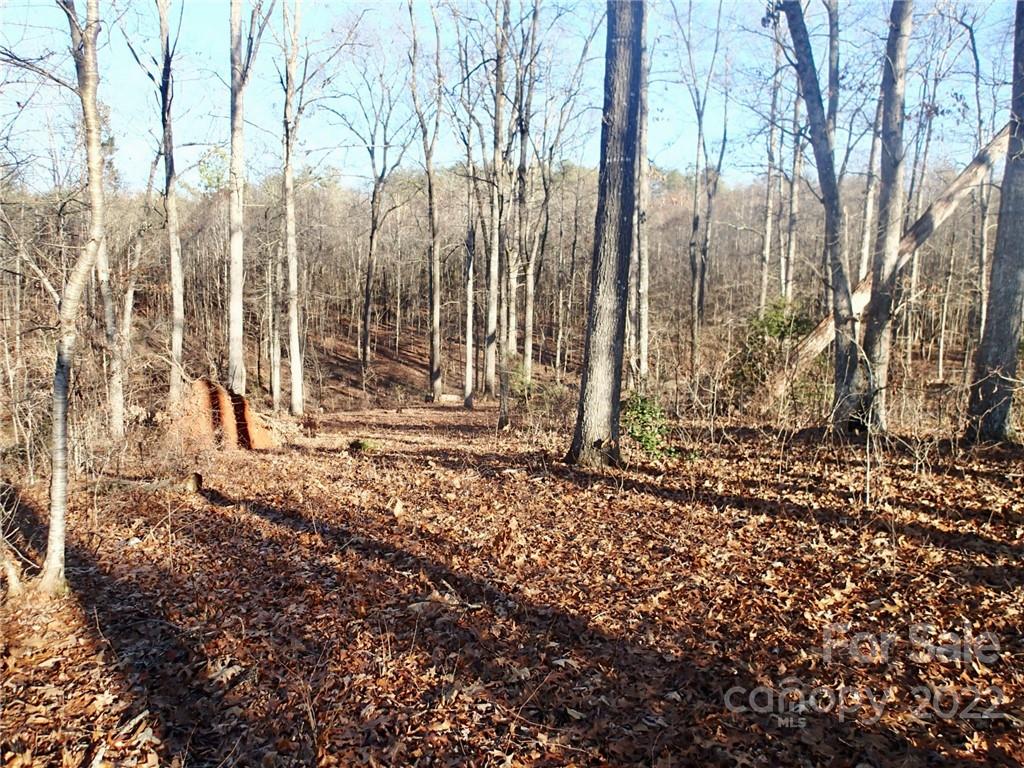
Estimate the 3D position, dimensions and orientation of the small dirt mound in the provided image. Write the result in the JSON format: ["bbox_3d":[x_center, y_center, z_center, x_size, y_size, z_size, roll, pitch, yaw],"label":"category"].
[{"bbox_3d":[-4.400,0.460,11.300,1.600,1.070,1.200,0,4,0],"label":"small dirt mound"}]

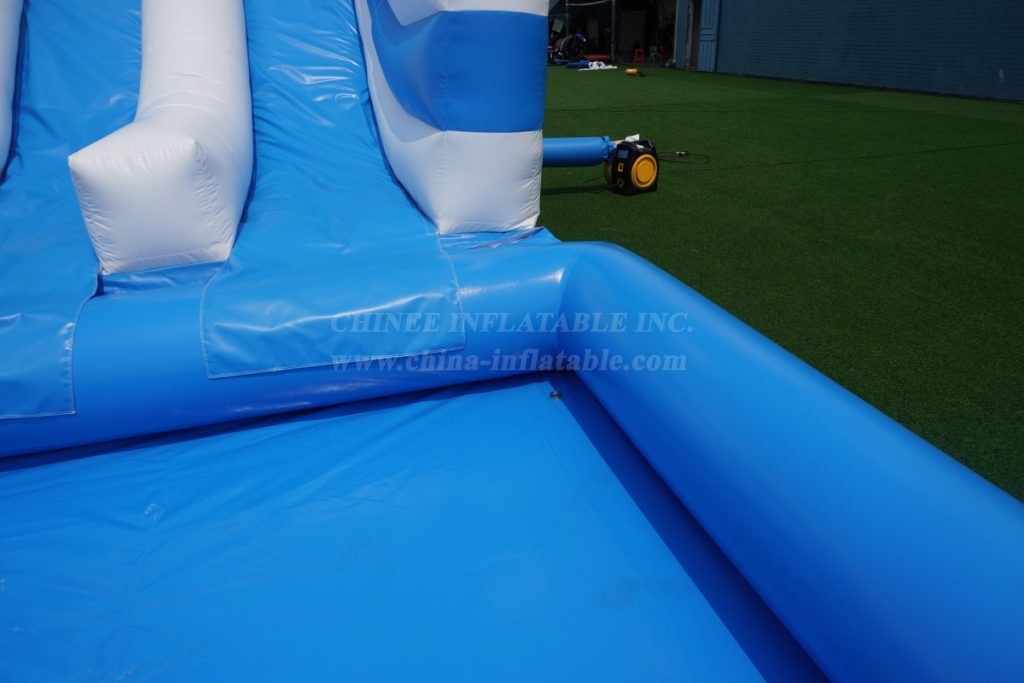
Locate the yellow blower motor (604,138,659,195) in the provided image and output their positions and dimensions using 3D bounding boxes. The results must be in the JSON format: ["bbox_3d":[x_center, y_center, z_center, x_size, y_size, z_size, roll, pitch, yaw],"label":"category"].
[{"bbox_3d":[1.160,-1.698,6.625,0.380,0.465,0.355,-14,27,-22],"label":"yellow blower motor"}]

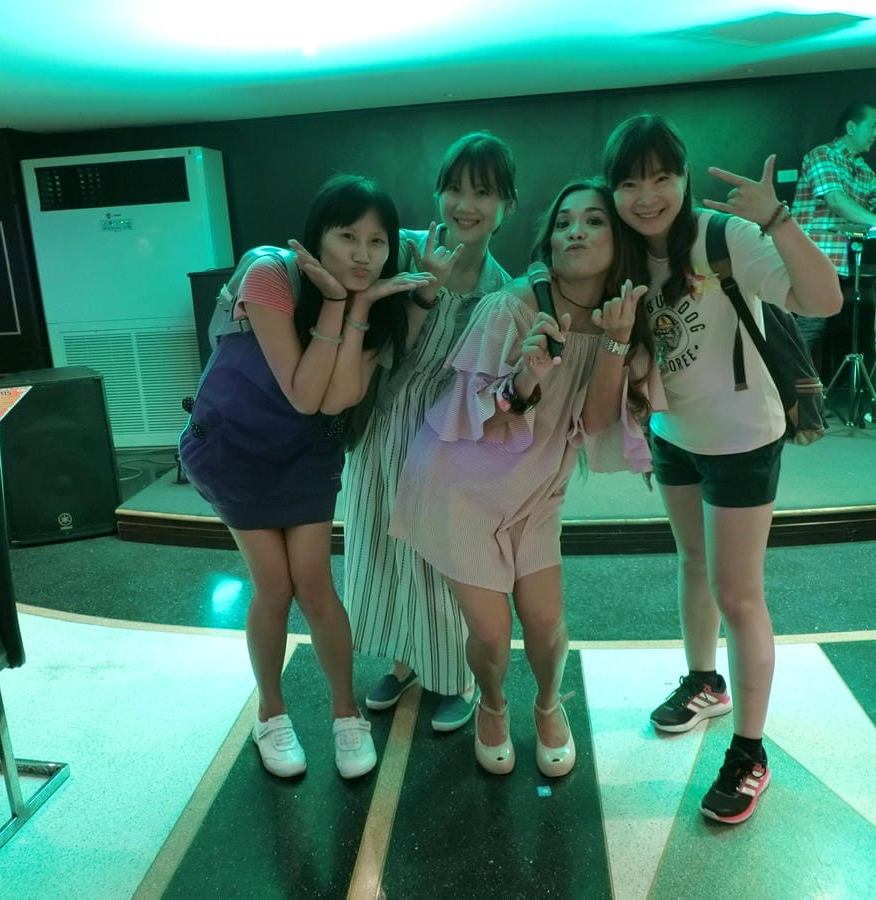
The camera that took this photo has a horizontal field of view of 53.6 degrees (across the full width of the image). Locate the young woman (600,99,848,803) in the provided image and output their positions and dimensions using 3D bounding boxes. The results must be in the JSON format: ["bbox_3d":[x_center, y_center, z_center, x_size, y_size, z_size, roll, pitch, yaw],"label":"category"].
[{"bbox_3d":[0.608,0.013,1.815,0.500,1.400,0.550,2,14,25],"label":"young woman"}]

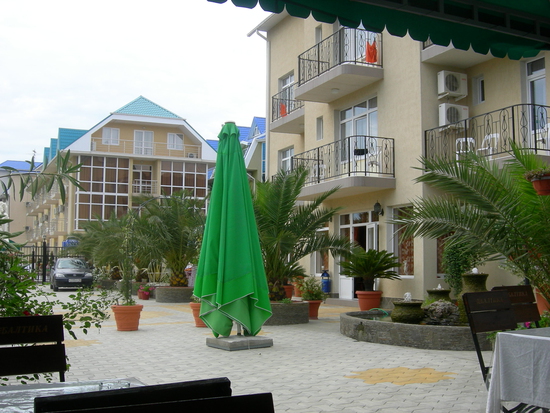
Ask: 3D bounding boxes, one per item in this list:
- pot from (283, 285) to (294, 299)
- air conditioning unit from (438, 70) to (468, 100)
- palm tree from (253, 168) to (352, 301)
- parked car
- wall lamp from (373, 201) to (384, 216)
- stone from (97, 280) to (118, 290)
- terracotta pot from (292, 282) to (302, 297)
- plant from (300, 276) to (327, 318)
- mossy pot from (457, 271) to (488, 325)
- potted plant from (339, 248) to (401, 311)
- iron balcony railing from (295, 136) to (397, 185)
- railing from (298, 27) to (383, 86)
[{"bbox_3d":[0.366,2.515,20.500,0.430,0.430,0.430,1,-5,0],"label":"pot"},{"bbox_3d":[4.416,-3.030,17.362,0.750,0.550,0.260,3,-6,-23],"label":"air conditioning unit"},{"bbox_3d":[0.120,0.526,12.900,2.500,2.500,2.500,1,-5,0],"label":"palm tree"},{"bbox_3d":[-8.962,2.976,30.963,1.710,1.420,4.100,2,-5,-19],"label":"parked car"},{"bbox_3d":[2.733,0.073,18.533,0.320,0.420,0.220,3,-6,-23],"label":"wall lamp"},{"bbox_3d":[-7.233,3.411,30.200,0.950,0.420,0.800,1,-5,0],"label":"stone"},{"bbox_3d":[0.732,2.596,21.800,0.440,0.450,0.440,1,-5,0],"label":"terracotta pot"},{"bbox_3d":[0.787,1.871,14.300,0.540,0.900,0.540,1,-5,0],"label":"plant"},{"bbox_3d":[3.091,1.433,10.800,0.550,0.800,0.550,1,-5,0],"label":"mossy pot"},{"bbox_3d":[2.264,1.776,16.767,1.400,1.500,1.400,1,-5,0],"label":"potted plant"},{"bbox_3d":[1.836,-1.127,19.711,1.140,1.010,3.850,3,-6,-23],"label":"iron balcony railing"},{"bbox_3d":[1.826,-4.147,20.074,1.130,0.980,2.900,3,-6,-23],"label":"railing"}]

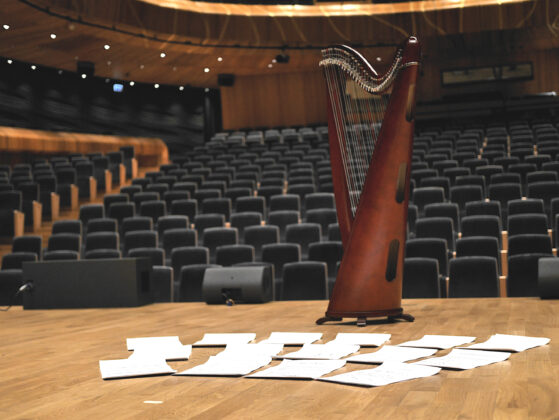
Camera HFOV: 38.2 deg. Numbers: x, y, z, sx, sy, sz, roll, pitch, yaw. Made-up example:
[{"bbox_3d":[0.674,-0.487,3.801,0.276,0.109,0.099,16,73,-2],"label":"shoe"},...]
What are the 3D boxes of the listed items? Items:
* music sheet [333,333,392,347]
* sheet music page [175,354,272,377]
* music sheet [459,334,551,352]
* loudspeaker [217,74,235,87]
[{"bbox_3d":[0.401,0.658,4.079,0.279,0.020,0.369,-3,-3,15],"label":"music sheet"},{"bbox_3d":[-0.169,0.492,2.538,0.214,0.016,0.303,-2,-2,16],"label":"sheet music page"},{"bbox_3d":[0.823,0.487,2.928,0.214,0.016,0.303,-3,-3,39],"label":"music sheet"},{"bbox_3d":[-1.429,-3.446,21.500,0.420,0.310,0.320,-1,-2,-15],"label":"loudspeaker"}]

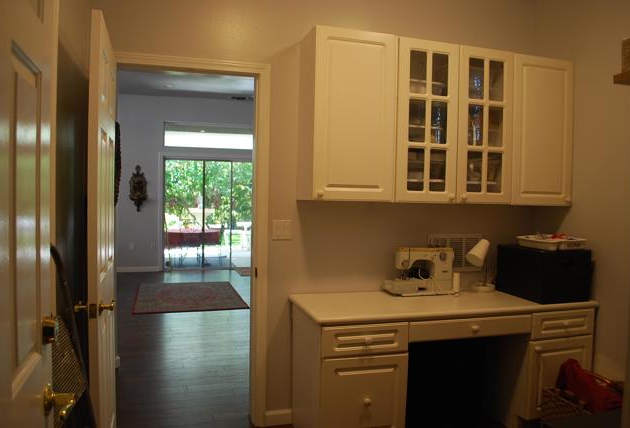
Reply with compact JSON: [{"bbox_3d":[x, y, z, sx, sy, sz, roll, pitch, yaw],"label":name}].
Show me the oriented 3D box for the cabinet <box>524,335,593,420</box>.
[{"bbox_3d":[1.434,0.944,2.790,0.457,0.443,0.033,0,2,-18],"label":"cabinet"}]

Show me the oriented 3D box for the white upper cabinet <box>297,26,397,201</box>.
[{"bbox_3d":[0.182,-0.531,2.756,0.483,0.920,0.316,0,2,-18],"label":"white upper cabinet"}]

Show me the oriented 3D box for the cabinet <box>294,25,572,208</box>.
[{"bbox_3d":[0.771,-0.519,2.888,1.723,0.909,0.314,0,2,-17],"label":"cabinet"}]

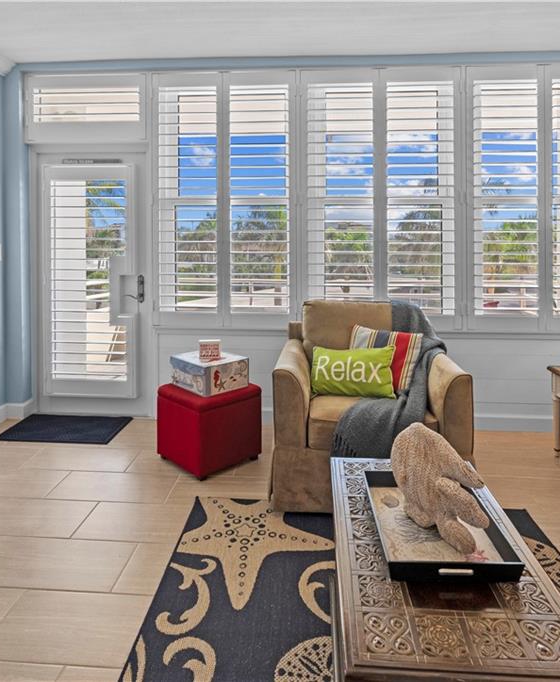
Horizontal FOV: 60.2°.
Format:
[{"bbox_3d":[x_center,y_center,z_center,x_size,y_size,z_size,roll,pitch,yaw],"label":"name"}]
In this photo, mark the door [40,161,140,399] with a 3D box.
[{"bbox_3d":[-1.455,-0.465,3.700,0.790,1.890,0.080,0,6,4],"label":"door"}]

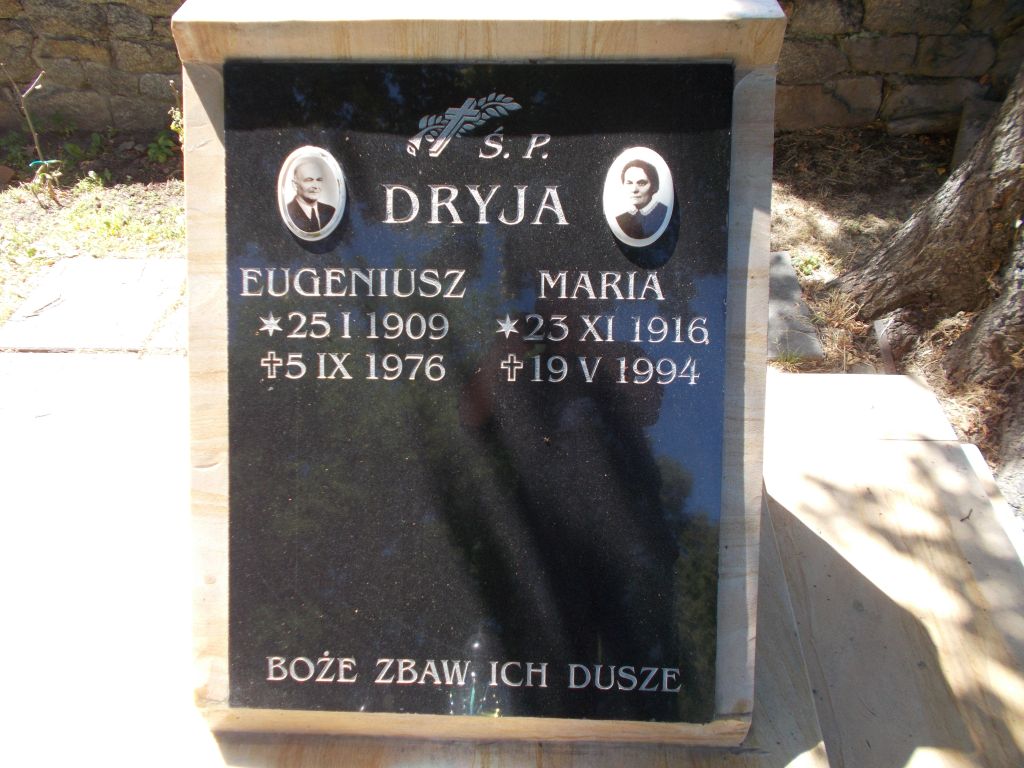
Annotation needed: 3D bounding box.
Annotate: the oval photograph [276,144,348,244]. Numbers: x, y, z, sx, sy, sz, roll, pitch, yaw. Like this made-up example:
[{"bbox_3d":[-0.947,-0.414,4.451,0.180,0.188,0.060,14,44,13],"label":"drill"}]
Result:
[{"bbox_3d":[-0.242,-0.230,0.925,0.082,0.112,0.012,1,3,2],"label":"oval photograph"}]

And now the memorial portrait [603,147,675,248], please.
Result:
[{"bbox_3d":[0.152,-0.222,0.912,0.082,0.116,0.012,1,3,2],"label":"memorial portrait"}]

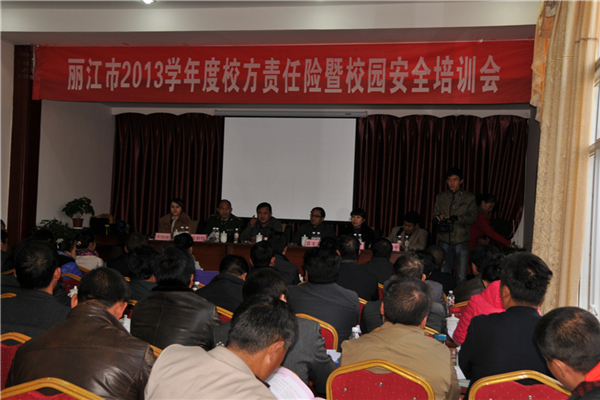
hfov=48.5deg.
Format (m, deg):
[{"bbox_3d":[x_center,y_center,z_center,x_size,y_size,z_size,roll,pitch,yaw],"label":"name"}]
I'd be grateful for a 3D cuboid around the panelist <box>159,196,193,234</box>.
[{"bbox_3d":[-1.714,0.617,8.741,0.470,1.280,0.700,2,-1,12],"label":"panelist"}]

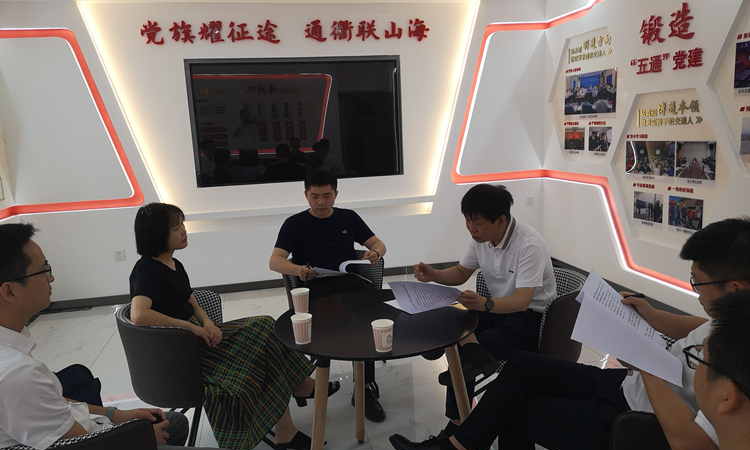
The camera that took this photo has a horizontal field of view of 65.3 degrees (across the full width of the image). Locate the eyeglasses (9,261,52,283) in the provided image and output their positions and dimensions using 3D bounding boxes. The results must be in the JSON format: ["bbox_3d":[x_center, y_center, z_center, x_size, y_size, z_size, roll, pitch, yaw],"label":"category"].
[{"bbox_3d":[-1.016,0.141,1.666,0.145,0.045,0.142,-18,17,-38],"label":"eyeglasses"}]

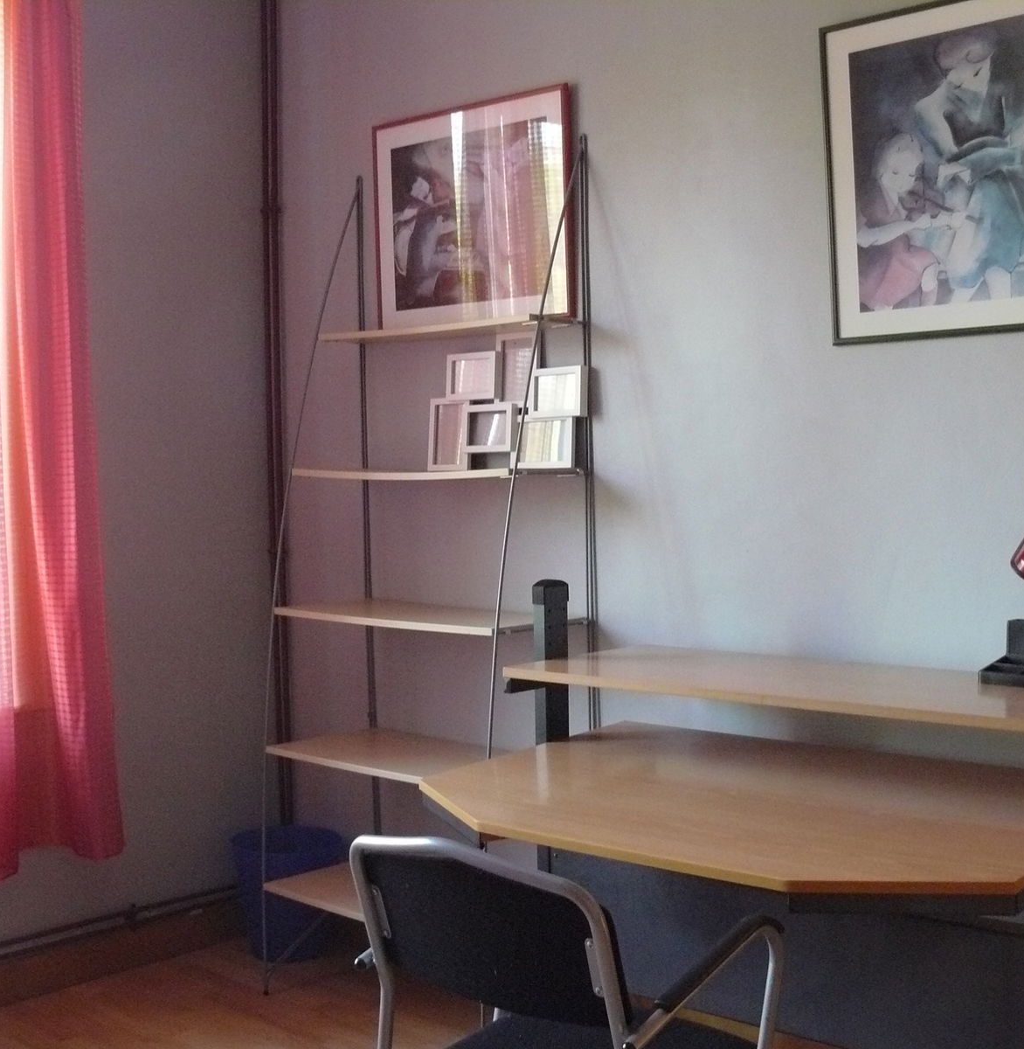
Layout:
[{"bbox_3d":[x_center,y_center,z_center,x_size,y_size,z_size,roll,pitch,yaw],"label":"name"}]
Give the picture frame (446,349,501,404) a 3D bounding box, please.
[{"bbox_3d":[-0.090,-0.353,3.470,0.158,0.110,0.023,0,-3,43],"label":"picture frame"}]

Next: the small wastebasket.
[{"bbox_3d":[-0.586,0.987,3.847,0.300,0.305,0.300,-1,2,0],"label":"small wastebasket"}]

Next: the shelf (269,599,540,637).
[{"bbox_3d":[-0.194,0.215,3.423,0.739,0.019,0.324,0,3,43],"label":"shelf"}]

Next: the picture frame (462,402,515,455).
[{"bbox_3d":[-0.053,-0.224,3.430,0.152,0.111,0.023,0,-3,43],"label":"picture frame"}]

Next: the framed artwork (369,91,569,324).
[{"bbox_3d":[-0.101,-0.739,3.498,0.648,0.524,0.025,0,2,43],"label":"framed artwork"}]

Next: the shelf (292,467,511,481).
[{"bbox_3d":[-0.183,-0.123,3.429,0.743,0.020,0.271,0,3,43],"label":"shelf"}]

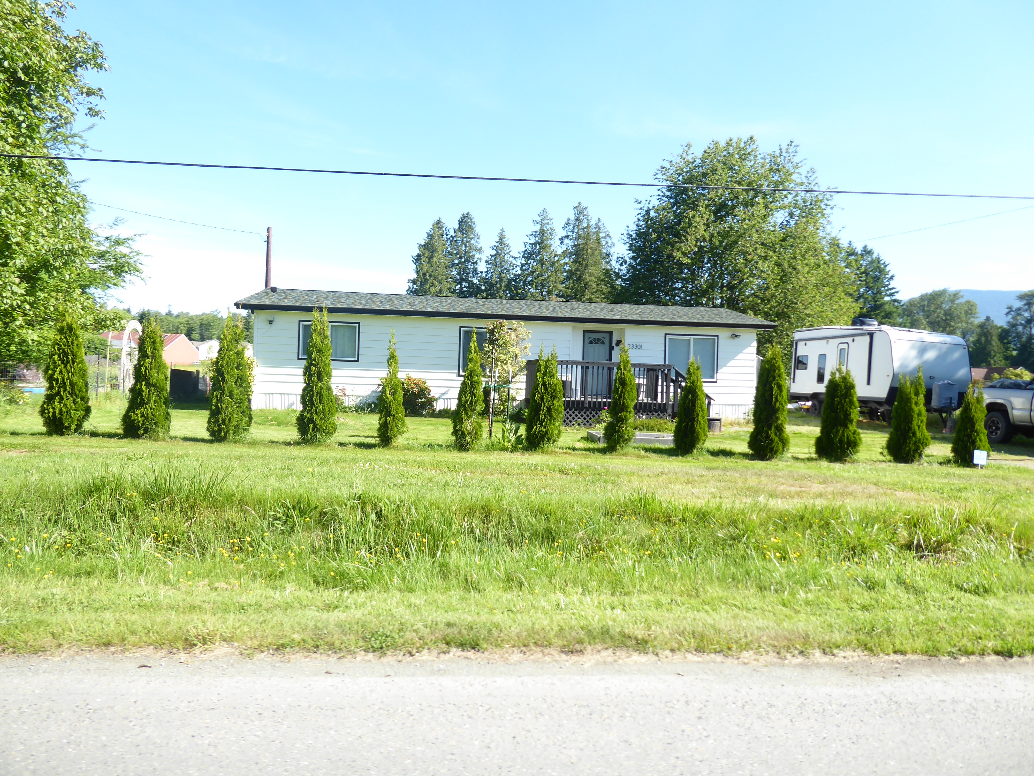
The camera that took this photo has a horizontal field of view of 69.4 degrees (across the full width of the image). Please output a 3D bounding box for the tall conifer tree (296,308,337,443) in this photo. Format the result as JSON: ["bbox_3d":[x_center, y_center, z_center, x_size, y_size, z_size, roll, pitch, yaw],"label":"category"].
[{"bbox_3d":[-4.019,-0.243,14.950,0.809,2.701,0.809,2,1,0],"label":"tall conifer tree"}]

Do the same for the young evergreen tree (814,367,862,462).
[{"bbox_3d":[6.579,0.538,15.300,0.960,1.953,0.960,2,1,0],"label":"young evergreen tree"}]

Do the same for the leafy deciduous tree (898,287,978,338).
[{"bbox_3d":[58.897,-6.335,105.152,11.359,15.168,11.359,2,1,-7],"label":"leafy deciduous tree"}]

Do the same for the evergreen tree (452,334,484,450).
[{"bbox_3d":[-0.866,0.071,13.123,0.554,2.030,0.554,2,1,-7],"label":"evergreen tree"}]

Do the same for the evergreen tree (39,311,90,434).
[{"bbox_3d":[-8.905,-0.294,14.700,1.002,2.417,1.002,2,1,0],"label":"evergreen tree"}]

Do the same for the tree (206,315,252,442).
[{"bbox_3d":[-5.009,-0.169,13.006,0.802,2.209,0.802,2,1,-7],"label":"tree"}]

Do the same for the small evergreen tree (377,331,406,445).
[{"bbox_3d":[-2.215,0.014,13.209,0.529,2.015,0.529,2,1,-7],"label":"small evergreen tree"}]

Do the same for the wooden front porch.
[{"bbox_3d":[2.950,0.164,22.550,5.100,1.860,2.250,2,1,-9],"label":"wooden front porch"}]

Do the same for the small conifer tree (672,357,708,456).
[{"bbox_3d":[3.554,0.374,15.350,0.714,1.959,0.714,2,1,0],"label":"small conifer tree"}]

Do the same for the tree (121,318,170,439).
[{"bbox_3d":[-6.429,-0.161,12.934,0.840,2.099,0.840,2,1,-7],"label":"tree"}]

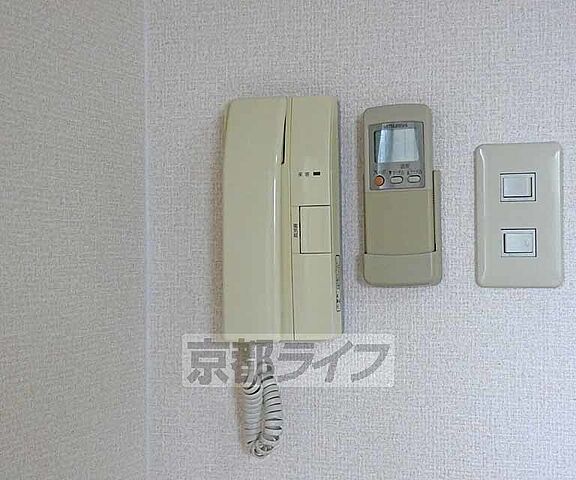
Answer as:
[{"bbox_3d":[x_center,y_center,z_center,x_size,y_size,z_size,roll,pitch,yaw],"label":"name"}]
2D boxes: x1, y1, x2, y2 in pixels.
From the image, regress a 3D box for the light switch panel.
[{"bbox_3d":[0.191,-0.021,0.873,0.070,0.120,0.010,-1,0,10],"label":"light switch panel"}]

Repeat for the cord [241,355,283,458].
[{"bbox_3d":[-0.023,0.139,0.906,0.033,0.089,0.025,-1,-1,15],"label":"cord"}]

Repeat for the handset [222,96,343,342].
[{"bbox_3d":[-0.003,-0.017,0.898,0.093,0.201,0.053,-1,-1,15],"label":"handset"}]

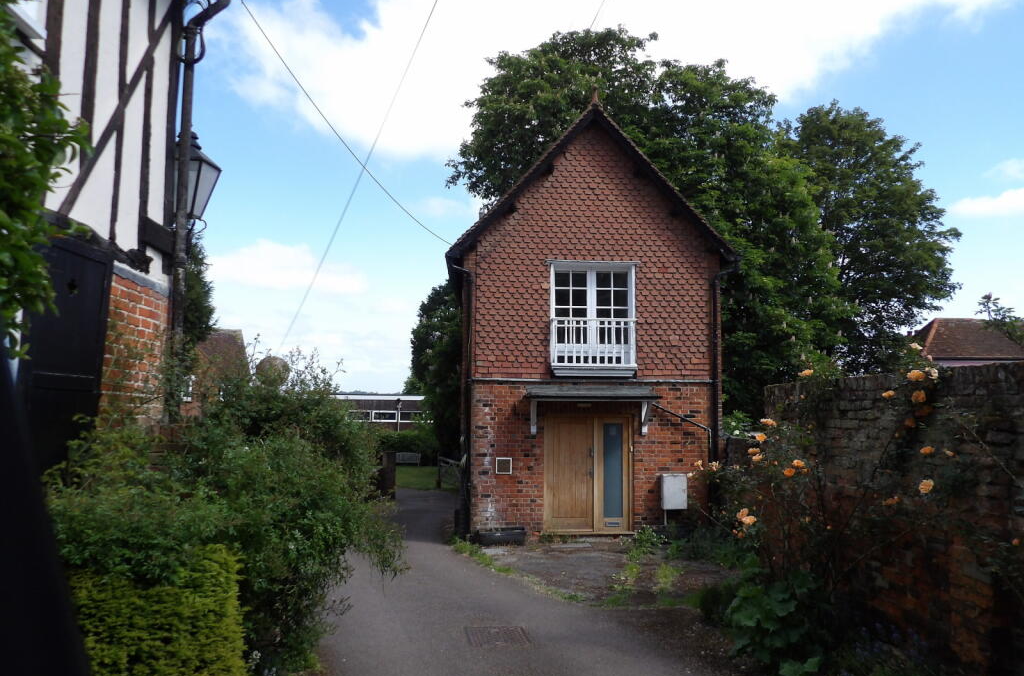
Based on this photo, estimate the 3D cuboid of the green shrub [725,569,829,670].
[{"bbox_3d":[2.040,2.075,5.480,0.740,0.660,0.660,1,-5,0],"label":"green shrub"}]

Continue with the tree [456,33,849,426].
[{"bbox_3d":[4.101,-2.468,22.291,11.930,14.704,11.333,1,-5,0],"label":"tree"}]

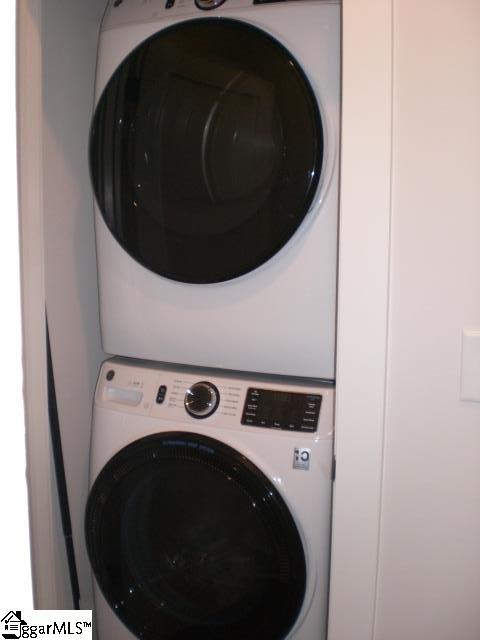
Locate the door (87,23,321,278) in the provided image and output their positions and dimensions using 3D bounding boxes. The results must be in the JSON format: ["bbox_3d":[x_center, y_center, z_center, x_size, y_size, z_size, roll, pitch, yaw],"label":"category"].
[{"bbox_3d":[-0.096,-0.411,1.750,0.635,0.635,0.085,3,8,24],"label":"door"}]

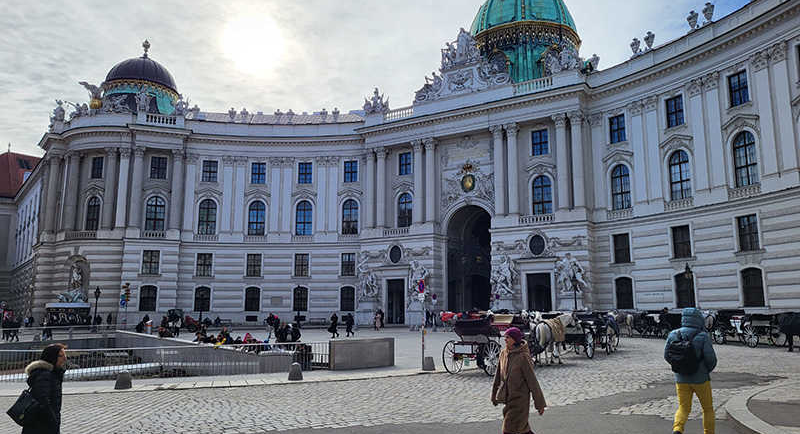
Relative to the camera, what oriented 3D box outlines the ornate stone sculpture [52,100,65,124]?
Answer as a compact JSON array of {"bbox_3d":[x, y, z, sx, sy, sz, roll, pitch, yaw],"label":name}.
[{"bbox_3d":[-38.737,-11.985,68.261,1.250,2.600,1.200,-9,-13,44],"label":"ornate stone sculpture"}]

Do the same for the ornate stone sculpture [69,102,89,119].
[{"bbox_3d":[-36.832,-12.231,68.841,2.200,2.070,1.400,-4,-10,24],"label":"ornate stone sculpture"}]

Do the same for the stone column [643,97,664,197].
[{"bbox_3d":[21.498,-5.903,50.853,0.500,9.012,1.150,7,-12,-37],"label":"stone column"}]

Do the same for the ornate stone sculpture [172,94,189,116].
[{"bbox_3d":[-24.586,-12.605,67.461,1.750,2.510,1.200,3,-10,-16],"label":"ornate stone sculpture"}]

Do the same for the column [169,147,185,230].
[{"bbox_3d":[-25.168,-3.129,67.602,1.300,9.171,1.300,4,-10,-20],"label":"column"}]

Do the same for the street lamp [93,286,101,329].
[{"bbox_3d":[-28.959,8.796,57.325,0.620,4.310,0.620,0,-10,0],"label":"street lamp"}]

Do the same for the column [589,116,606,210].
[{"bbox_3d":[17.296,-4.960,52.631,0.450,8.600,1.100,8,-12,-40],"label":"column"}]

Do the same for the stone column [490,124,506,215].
[{"bbox_3d":[9.244,-4.421,56.124,1.050,8.600,1.050,-6,-11,32],"label":"stone column"}]

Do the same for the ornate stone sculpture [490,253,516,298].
[{"bbox_3d":[9.601,5.350,55.801,2.300,4.216,1.500,-6,-11,32],"label":"ornate stone sculpture"}]

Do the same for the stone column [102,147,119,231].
[{"bbox_3d":[-30.660,-3.011,63.665,1.000,8.890,1.000,-1,-10,6],"label":"stone column"}]

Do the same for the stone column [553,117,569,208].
[{"bbox_3d":[15.046,-5.193,55.730,1.300,9.137,1.300,-6,-11,32],"label":"stone column"}]

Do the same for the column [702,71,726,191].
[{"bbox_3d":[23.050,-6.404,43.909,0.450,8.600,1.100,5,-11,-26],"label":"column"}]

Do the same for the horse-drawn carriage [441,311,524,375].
[{"bbox_3d":[2.987,4.019,18.999,1.650,1.850,3.200,-7,-12,37],"label":"horse-drawn carriage"}]

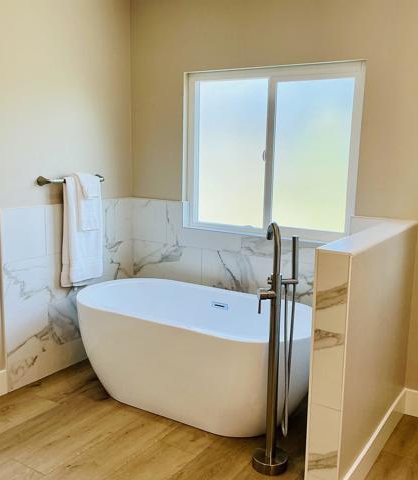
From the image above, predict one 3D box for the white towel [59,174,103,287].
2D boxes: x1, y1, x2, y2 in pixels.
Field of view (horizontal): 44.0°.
[{"bbox_3d":[-0.821,-0.066,3.342,0.086,0.701,0.331,7,11,32],"label":"white towel"}]

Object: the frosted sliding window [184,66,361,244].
[{"bbox_3d":[0.350,-0.540,3.225,1.195,1.016,0.077,7,11,32],"label":"frosted sliding window"}]

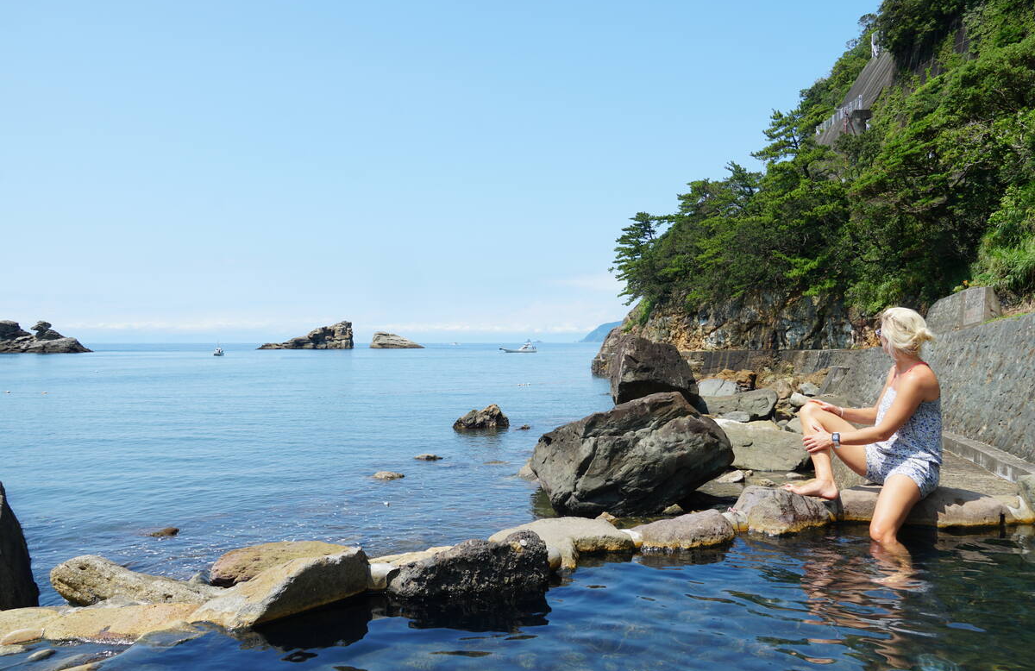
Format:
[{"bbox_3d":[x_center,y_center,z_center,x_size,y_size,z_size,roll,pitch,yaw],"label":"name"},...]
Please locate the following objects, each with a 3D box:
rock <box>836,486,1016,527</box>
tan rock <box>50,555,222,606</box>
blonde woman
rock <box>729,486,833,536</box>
[{"bbox_3d":[1.930,0.765,3.600,0.810,0.180,0.360,0,-1,0],"label":"rock"},{"bbox_3d":[-1.260,0.800,2.600,0.520,0.170,0.270,0,-1,-6],"label":"tan rock"},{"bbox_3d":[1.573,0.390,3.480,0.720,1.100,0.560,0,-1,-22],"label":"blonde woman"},{"bbox_3d":[1.160,0.765,3.450,0.440,0.200,0.360,0,-1,-21],"label":"rock"}]

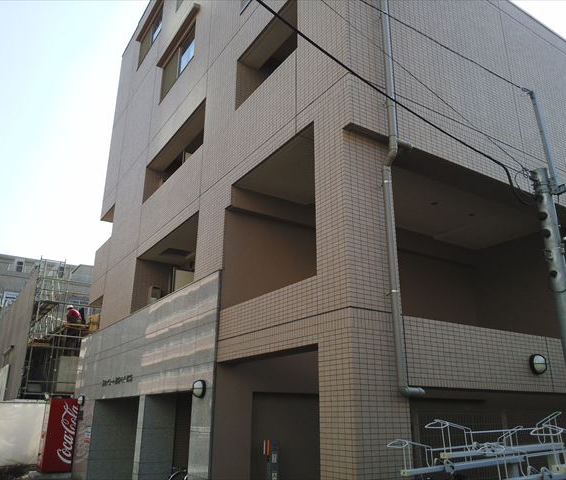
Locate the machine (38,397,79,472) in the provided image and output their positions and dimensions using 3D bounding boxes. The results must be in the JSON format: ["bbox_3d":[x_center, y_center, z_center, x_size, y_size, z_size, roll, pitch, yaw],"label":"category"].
[{"bbox_3d":[-6.209,5.350,13.770,0.720,1.830,1.020,12,-22,-31],"label":"machine"}]

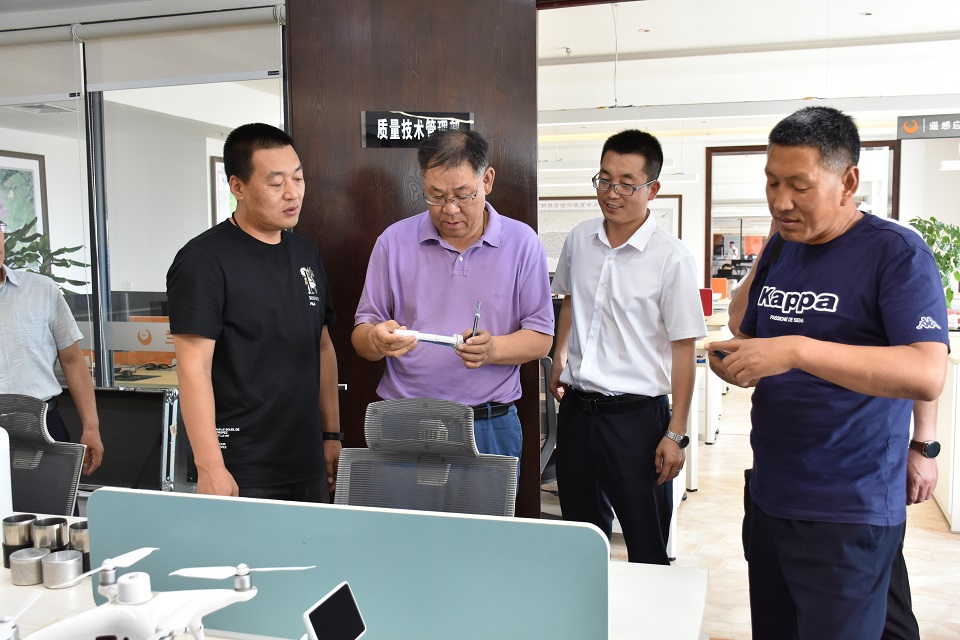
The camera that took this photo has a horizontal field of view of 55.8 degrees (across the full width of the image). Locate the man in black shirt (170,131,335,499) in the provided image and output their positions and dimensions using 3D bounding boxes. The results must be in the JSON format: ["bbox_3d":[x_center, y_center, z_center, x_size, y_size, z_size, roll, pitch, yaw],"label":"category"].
[{"bbox_3d":[-0.607,0.359,2.469,0.320,1.769,0.480,3,6,42],"label":"man in black shirt"}]

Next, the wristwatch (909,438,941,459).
[{"bbox_3d":[1.227,0.355,2.500,0.068,0.046,0.060,-1,4,-10],"label":"wristwatch"}]

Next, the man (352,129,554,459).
[{"bbox_3d":[-0.066,0.377,2.393,0.530,1.737,0.460,0,4,2],"label":"man"}]

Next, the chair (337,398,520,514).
[{"bbox_3d":[-0.192,0.745,2.067,0.600,1.054,0.620,1,5,16],"label":"chair"}]

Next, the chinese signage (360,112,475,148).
[{"bbox_3d":[-0.201,-0.613,2.930,0.363,0.118,0.015,-1,4,-2],"label":"chinese signage"}]

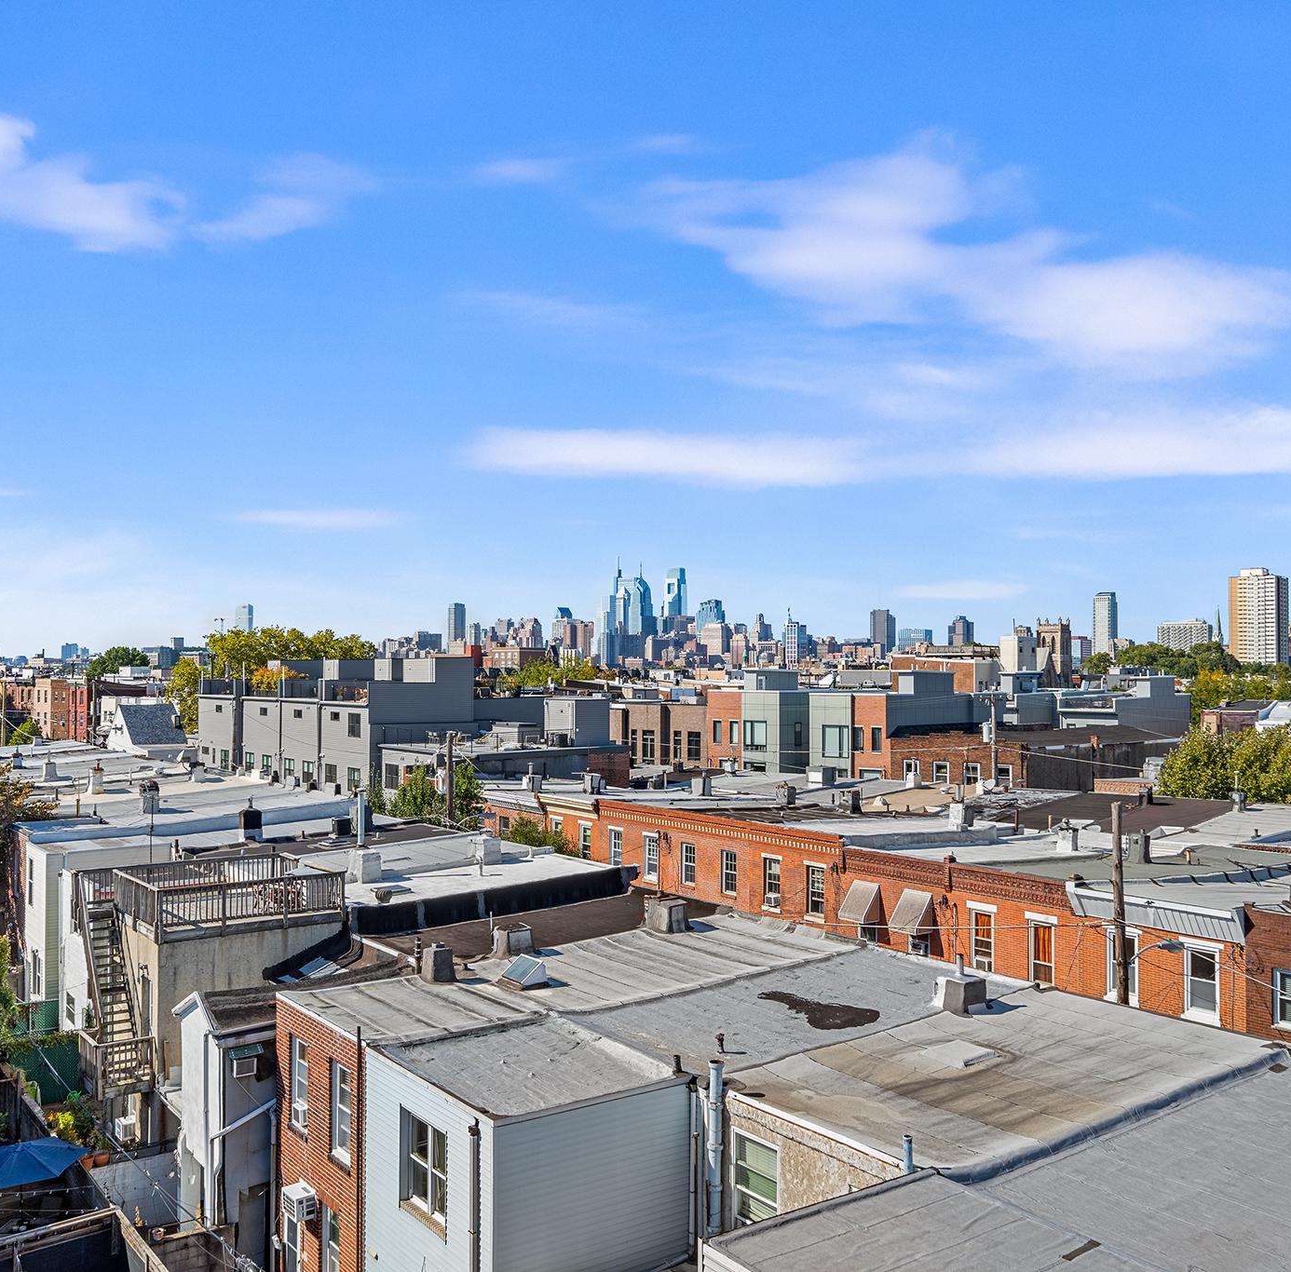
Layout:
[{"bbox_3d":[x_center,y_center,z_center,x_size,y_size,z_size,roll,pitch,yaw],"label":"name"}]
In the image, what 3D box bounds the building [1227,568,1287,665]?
[{"bbox_3d":[420.546,-5.295,871.000,30.000,79.500,30.000,-1,-2,41],"label":"building"}]

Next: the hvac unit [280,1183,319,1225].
[{"bbox_3d":[-5.833,9.627,21.698,0.480,0.400,0.690,1,-2,-36],"label":"hvac unit"}]

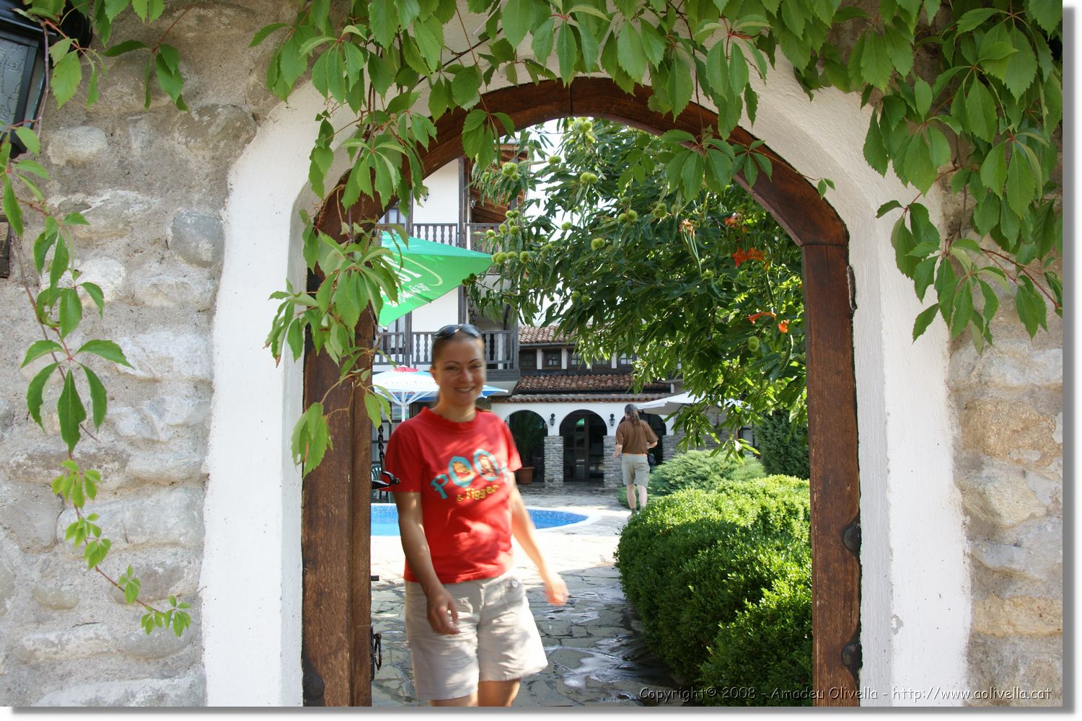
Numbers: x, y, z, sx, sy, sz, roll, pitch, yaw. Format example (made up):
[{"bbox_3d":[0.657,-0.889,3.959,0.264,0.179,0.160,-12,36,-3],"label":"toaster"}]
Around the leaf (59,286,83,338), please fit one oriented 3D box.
[{"bbox_3d":[-0.967,-0.098,1.670,0.048,0.107,0.024,9,-11,-6],"label":"leaf"}]

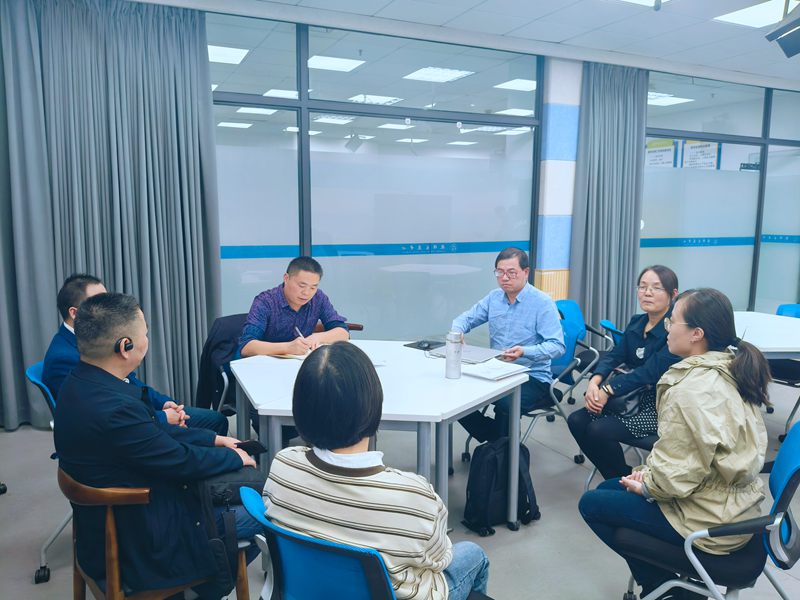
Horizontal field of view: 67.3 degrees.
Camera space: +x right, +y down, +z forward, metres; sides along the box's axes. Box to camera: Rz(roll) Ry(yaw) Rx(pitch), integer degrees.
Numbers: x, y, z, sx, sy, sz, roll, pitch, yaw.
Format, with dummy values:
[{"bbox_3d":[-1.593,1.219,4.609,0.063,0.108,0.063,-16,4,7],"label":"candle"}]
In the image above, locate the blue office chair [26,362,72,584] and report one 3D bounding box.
[{"bbox_3d":[-1.293,0.699,2.758,0.580,0.840,0.580,-3,9,-23],"label":"blue office chair"}]

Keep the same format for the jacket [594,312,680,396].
[{"bbox_3d":[1.229,0.308,3.030,0.420,0.560,0.460,-5,10,-33],"label":"jacket"}]

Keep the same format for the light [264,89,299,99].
[{"bbox_3d":[-1.462,-2.746,8.006,0.600,0.060,0.600,-3,10,-24],"label":"light"}]

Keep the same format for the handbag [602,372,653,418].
[{"bbox_3d":[1.147,0.469,2.992,0.120,0.190,0.260,-5,10,-33],"label":"handbag"}]

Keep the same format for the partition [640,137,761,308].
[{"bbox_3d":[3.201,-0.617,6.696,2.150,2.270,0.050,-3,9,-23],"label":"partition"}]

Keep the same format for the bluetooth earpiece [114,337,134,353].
[{"bbox_3d":[-0.747,0.121,1.630,0.030,0.045,0.055,7,11,36],"label":"bluetooth earpiece"}]

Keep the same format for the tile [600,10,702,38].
[{"bbox_3d":[2.029,-2.218,4.810,0.600,0.020,0.600,-3,10,-24],"label":"tile"}]

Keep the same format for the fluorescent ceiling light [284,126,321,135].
[{"bbox_3d":[-1.954,-3.357,11.907,0.600,0.060,0.600,-3,10,-24],"label":"fluorescent ceiling light"}]

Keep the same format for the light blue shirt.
[{"bbox_3d":[0.614,0.185,3.430,0.640,0.570,0.420,9,12,42],"label":"light blue shirt"}]

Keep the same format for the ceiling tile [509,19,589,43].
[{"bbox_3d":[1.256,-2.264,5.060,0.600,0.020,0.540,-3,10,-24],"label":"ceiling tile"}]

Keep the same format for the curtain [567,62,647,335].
[{"bbox_3d":[2.111,-0.839,6.046,0.940,2.900,0.160,-3,10,-24],"label":"curtain"}]

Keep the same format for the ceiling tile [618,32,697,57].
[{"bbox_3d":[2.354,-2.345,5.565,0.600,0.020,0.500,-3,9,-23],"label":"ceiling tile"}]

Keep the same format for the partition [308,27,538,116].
[{"bbox_3d":[0.276,-1.947,5.221,2.180,0.600,0.050,-3,9,-23],"label":"partition"}]

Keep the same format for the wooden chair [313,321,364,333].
[{"bbox_3d":[-0.535,0.548,4.216,0.530,0.740,0.580,7,11,41],"label":"wooden chair"}]

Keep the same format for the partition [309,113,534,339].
[{"bbox_3d":[0.261,-0.451,5.426,2.160,2.270,0.050,-3,9,-23],"label":"partition"}]

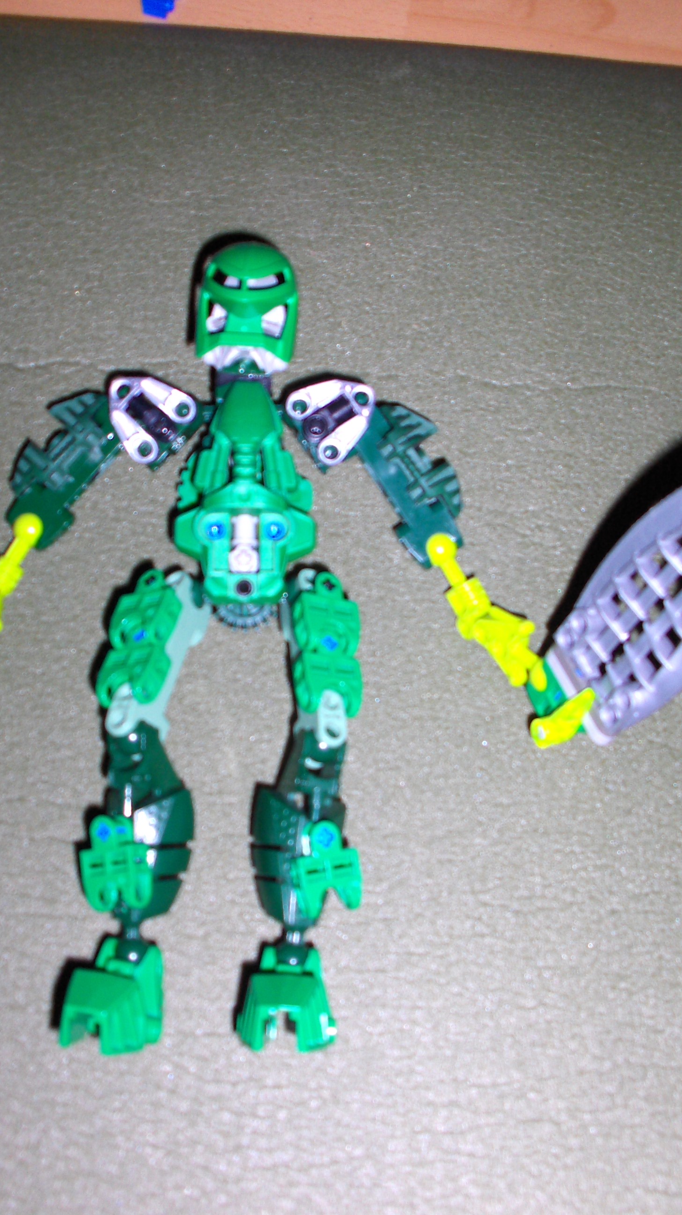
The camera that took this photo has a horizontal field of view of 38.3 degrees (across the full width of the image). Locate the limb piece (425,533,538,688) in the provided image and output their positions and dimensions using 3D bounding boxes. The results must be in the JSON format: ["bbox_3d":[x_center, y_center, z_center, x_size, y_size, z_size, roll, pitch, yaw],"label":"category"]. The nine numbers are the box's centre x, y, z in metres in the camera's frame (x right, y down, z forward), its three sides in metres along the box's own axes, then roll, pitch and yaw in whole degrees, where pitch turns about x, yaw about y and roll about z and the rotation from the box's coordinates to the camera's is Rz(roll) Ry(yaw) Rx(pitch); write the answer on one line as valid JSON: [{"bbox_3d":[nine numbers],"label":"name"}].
[{"bbox_3d":[0.045,0.002,0.302,0.019,0.015,0.058,-33,75,-10],"label":"limb piece"}]

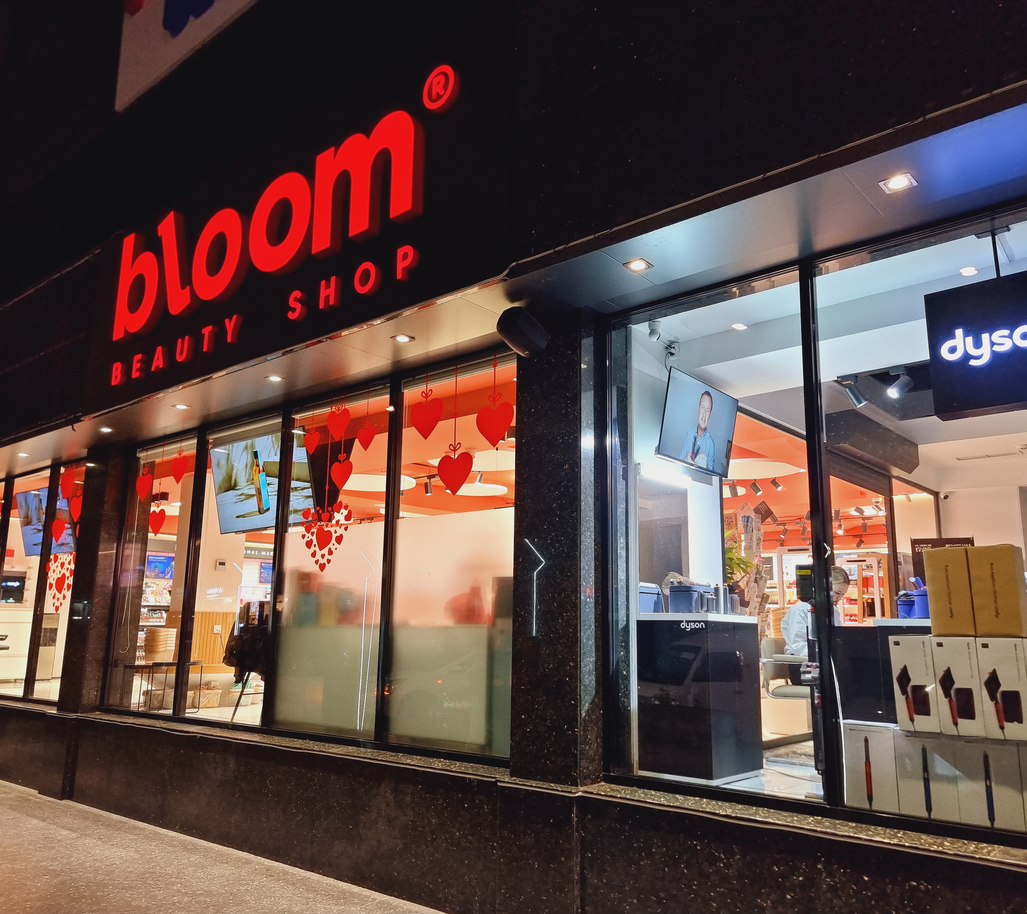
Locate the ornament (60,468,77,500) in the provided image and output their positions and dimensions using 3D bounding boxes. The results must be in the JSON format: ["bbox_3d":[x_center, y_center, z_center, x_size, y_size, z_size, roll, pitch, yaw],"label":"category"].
[{"bbox_3d":[-5.204,0.323,9.886,0.370,0.360,0.015,-9,-15,39],"label":"ornament"}]

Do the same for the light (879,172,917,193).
[{"bbox_3d":[1.694,-1.220,3.725,0.122,0.035,0.122,-9,-15,39],"label":"light"}]

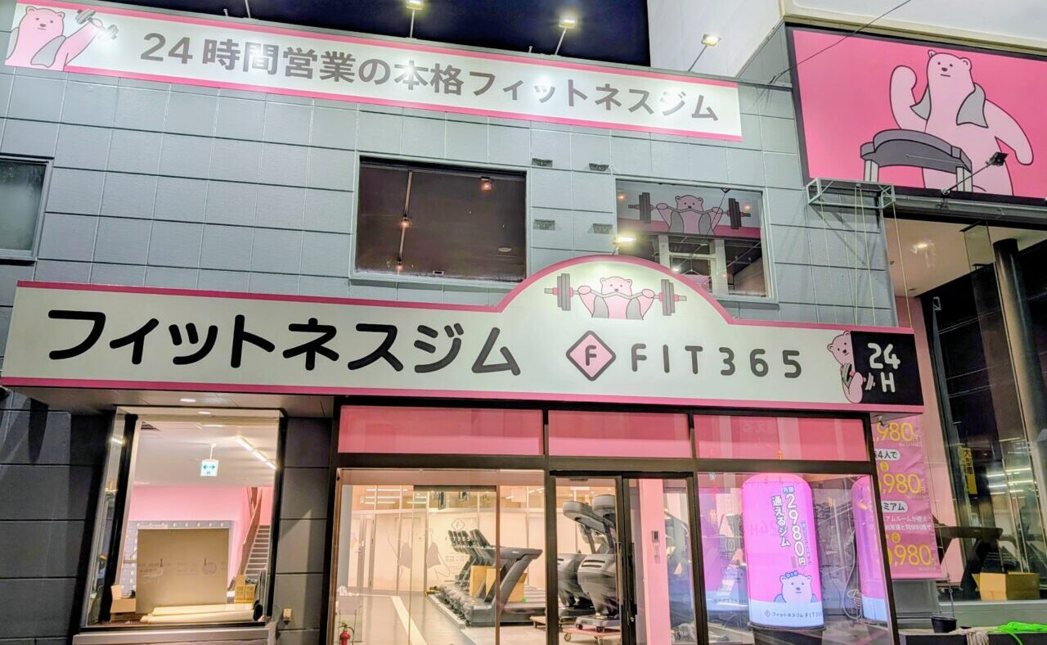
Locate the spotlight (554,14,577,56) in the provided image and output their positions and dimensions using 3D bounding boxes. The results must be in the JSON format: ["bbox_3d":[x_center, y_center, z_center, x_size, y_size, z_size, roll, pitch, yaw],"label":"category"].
[{"bbox_3d":[0.562,-4.111,10.393,0.270,0.230,0.760,3,-15,-11],"label":"spotlight"}]

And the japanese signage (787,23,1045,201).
[{"bbox_3d":[6.877,-3.312,11.832,5.384,2.778,0.120,3,-15,-11],"label":"japanese signage"}]

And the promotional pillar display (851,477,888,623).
[{"bbox_3d":[4.526,2.766,9.041,0.780,1.770,0.780,3,-15,-11],"label":"promotional pillar display"}]

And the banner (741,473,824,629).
[{"bbox_3d":[3.106,2.686,8.767,0.820,1.770,0.820,1,-14,-3],"label":"banner"}]

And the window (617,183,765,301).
[{"bbox_3d":[2.484,-1.212,10.500,2.325,1.691,0.100,3,-15,-11],"label":"window"}]

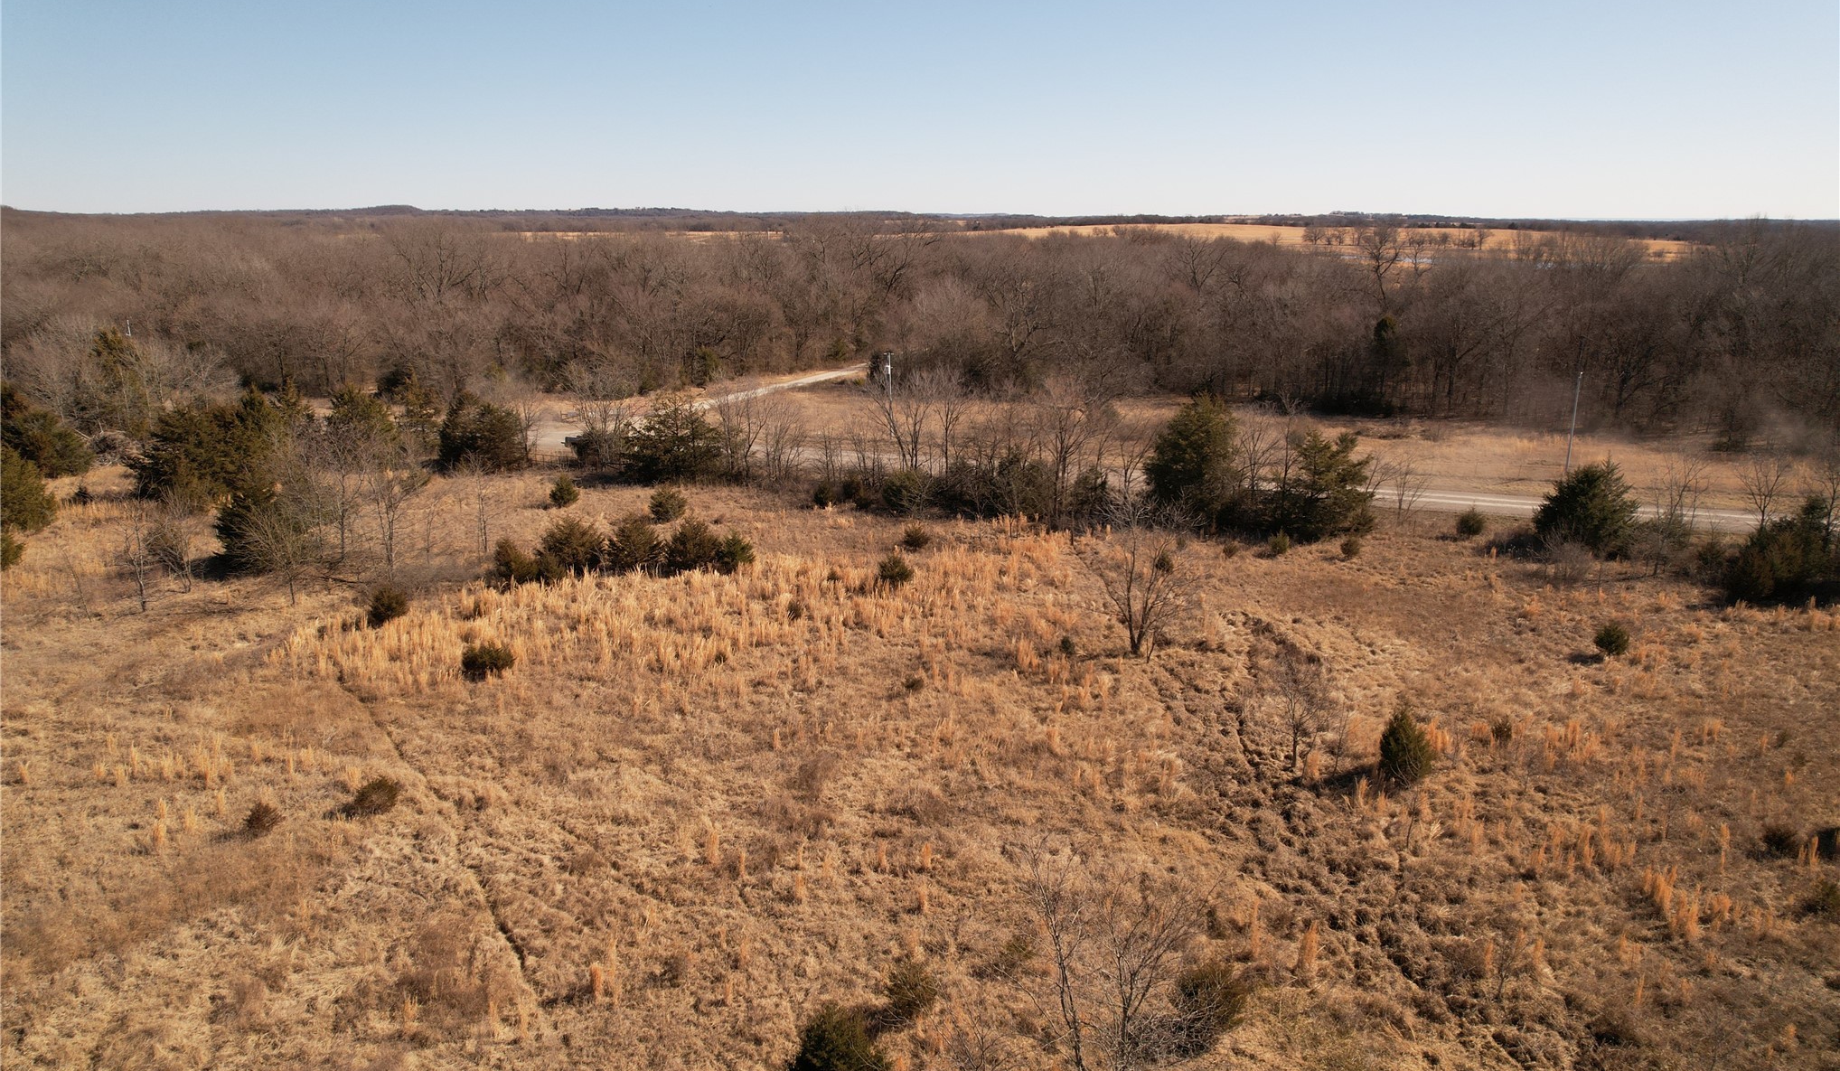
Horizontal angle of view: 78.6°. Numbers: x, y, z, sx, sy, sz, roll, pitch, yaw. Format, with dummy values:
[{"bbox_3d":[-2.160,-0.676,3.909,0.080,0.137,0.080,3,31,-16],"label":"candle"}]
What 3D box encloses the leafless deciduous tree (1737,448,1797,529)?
[{"bbox_3d":[53.005,-2.394,70.689,2.900,6.310,2.900,12,20,36],"label":"leafless deciduous tree"}]

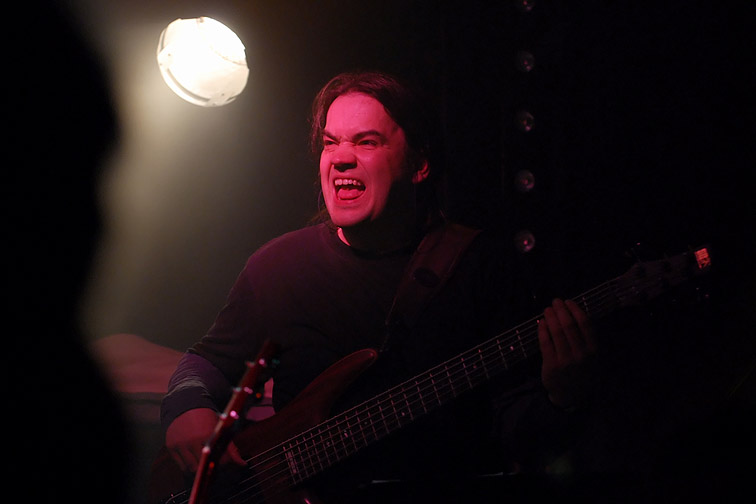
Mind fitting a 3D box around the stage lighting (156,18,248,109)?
[{"bbox_3d":[-0.297,-0.437,7.400,0.205,0.205,0.280,-1,26,25],"label":"stage lighting"}]

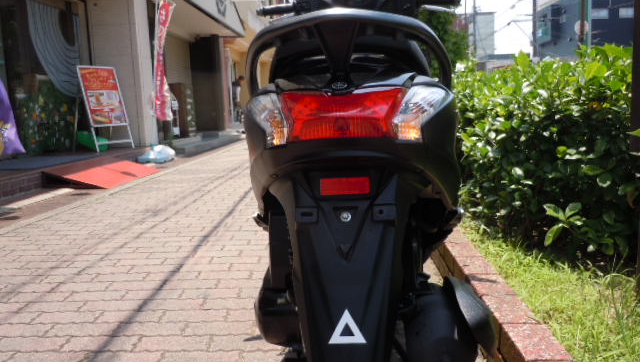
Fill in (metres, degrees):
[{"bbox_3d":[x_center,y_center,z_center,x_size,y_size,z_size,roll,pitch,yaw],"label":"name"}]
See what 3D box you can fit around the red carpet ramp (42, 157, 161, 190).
[{"bbox_3d":[-2.230,-0.096,5.395,0.670,0.155,1.328,-2,9,5],"label":"red carpet ramp"}]

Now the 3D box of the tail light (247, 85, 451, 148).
[{"bbox_3d":[0.045,-0.102,0.825,0.315,0.090,0.120,-2,9,6],"label":"tail light"}]

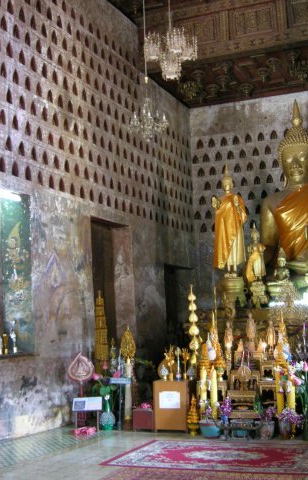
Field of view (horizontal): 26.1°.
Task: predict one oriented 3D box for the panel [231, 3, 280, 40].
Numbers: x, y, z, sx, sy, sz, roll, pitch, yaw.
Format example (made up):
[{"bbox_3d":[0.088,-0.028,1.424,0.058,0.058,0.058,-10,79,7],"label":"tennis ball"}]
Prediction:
[{"bbox_3d":[2.199,-4.755,14.492,1.020,0.620,0.100,-5,-8,23],"label":"panel"}]

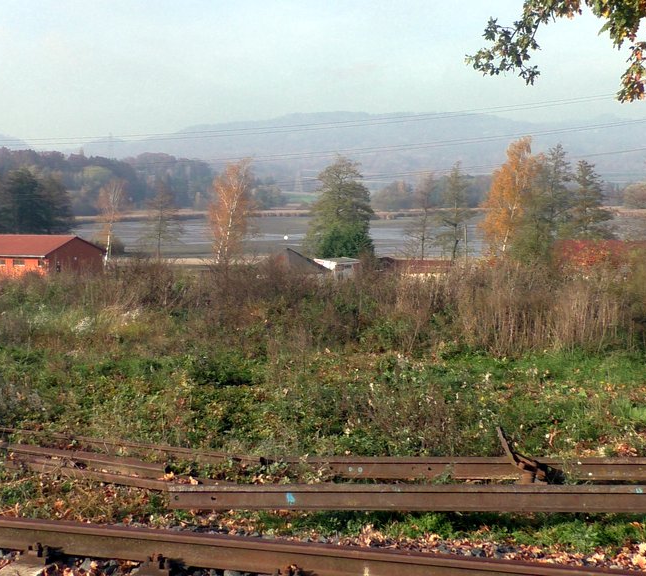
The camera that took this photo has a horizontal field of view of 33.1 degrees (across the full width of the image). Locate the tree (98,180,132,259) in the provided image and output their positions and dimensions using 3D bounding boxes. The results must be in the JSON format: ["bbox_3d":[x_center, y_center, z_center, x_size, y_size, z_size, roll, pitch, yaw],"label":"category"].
[{"bbox_3d":[-24.188,-7.554,125.555,3.866,10.158,3.747,0,5,0],"label":"tree"}]

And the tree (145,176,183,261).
[{"bbox_3d":[-20.431,-8.650,139.506,4.800,11.285,4.653,0,5,0],"label":"tree"}]

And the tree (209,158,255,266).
[{"bbox_3d":[-10.999,-8.985,131.418,5.479,13.281,5.311,0,5,0],"label":"tree"}]

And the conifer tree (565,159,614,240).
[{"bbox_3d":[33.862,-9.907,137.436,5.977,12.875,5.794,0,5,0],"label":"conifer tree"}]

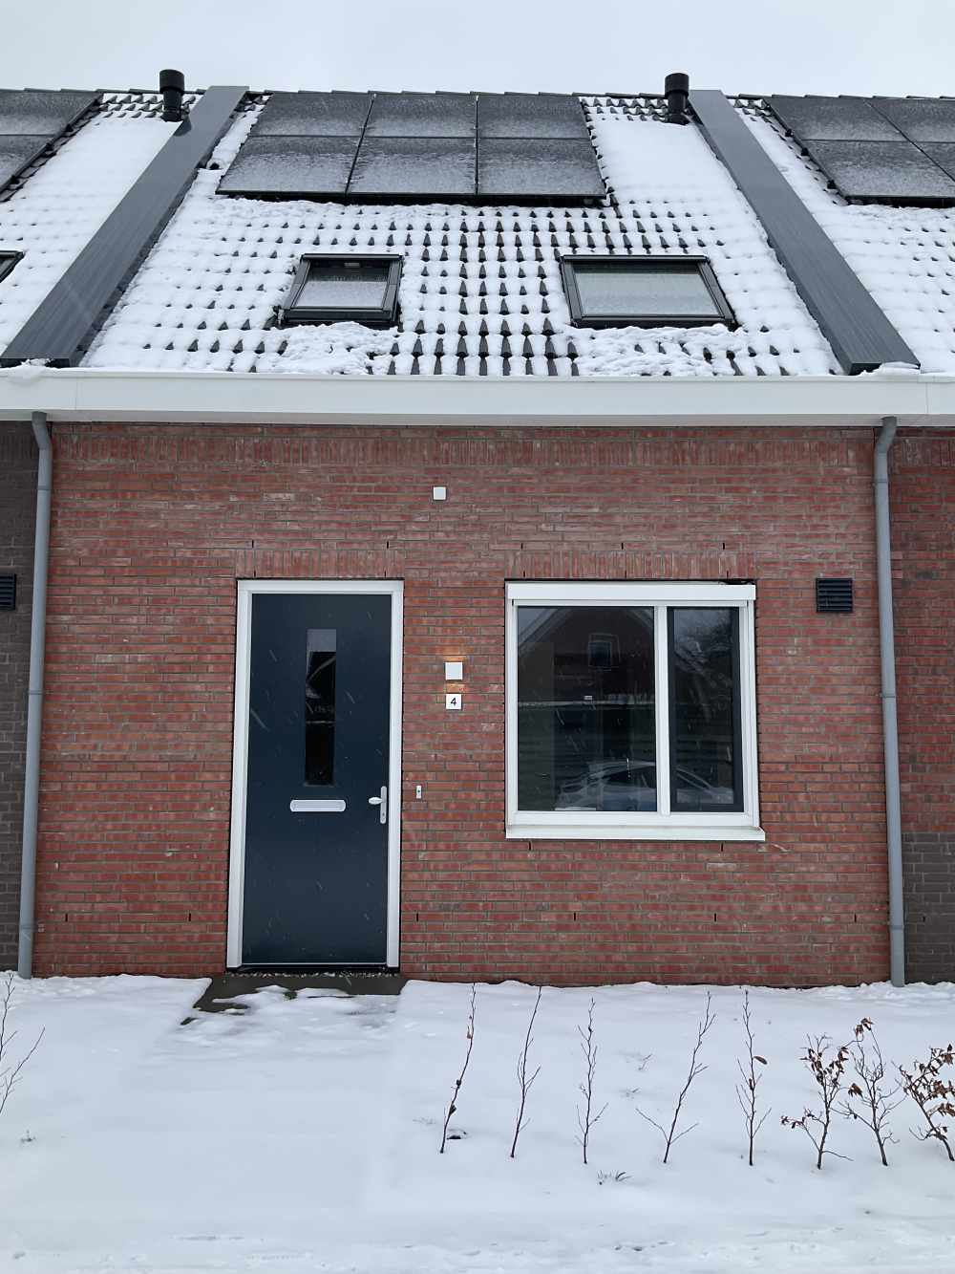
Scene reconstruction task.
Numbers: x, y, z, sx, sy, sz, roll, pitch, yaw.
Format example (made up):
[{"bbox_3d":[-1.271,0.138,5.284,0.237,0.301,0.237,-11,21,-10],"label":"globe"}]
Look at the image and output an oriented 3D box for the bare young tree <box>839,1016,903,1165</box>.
[{"bbox_3d":[1.434,1.653,3.888,0.232,0.519,0.220,0,-5,0],"label":"bare young tree"}]

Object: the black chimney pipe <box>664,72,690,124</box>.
[{"bbox_3d":[2.130,-5.673,11.363,0.260,0.538,0.260,0,-5,0],"label":"black chimney pipe"}]

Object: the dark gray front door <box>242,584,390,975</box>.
[{"bbox_3d":[-1.017,0.894,6.854,0.910,2.343,0.060,0,-6,0],"label":"dark gray front door"}]

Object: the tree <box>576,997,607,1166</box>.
[{"bbox_3d":[0.415,1.612,3.885,0.116,0.589,0.120,0,-5,0],"label":"tree"}]

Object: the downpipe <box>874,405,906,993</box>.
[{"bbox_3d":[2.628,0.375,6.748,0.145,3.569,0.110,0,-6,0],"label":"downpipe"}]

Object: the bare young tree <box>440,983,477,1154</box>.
[{"bbox_3d":[-0.071,1.618,4.008,0.141,0.614,0.140,0,-6,0],"label":"bare young tree"}]

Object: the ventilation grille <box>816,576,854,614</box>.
[{"bbox_3d":[2.291,-0.265,6.838,0.228,0.217,0.040,0,-5,0],"label":"ventilation grille"}]

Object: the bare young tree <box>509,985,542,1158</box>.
[{"bbox_3d":[0.179,1.606,3.955,0.125,0.611,0.120,0,-5,0],"label":"bare young tree"}]

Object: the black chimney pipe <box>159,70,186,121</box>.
[{"bbox_3d":[-3.252,-5.692,11.348,0.260,0.549,0.260,0,-5,0],"label":"black chimney pipe"}]

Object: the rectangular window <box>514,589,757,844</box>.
[{"bbox_3d":[0.983,0.468,6.859,1.603,1.624,0.130,0,-6,0],"label":"rectangular window"}]

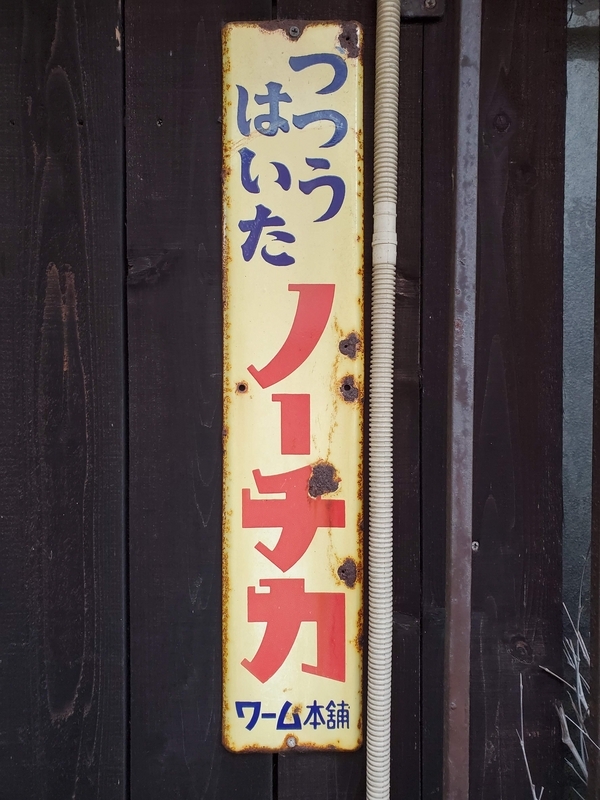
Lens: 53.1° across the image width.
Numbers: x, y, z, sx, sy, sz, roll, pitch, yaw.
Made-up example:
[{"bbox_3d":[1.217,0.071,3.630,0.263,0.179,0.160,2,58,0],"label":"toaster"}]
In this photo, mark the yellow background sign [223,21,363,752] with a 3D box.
[{"bbox_3d":[-0.006,-0.011,0.509,0.118,0.615,0.013,0,1,0],"label":"yellow background sign"}]

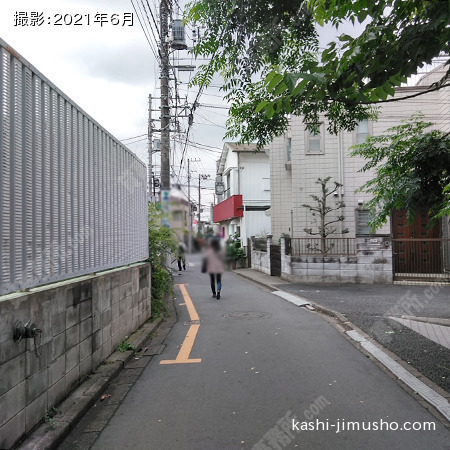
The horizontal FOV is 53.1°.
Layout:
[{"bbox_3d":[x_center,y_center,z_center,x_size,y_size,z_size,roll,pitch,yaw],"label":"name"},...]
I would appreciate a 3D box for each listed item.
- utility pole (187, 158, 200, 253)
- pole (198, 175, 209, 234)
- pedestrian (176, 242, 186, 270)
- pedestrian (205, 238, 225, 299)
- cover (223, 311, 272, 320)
[{"bbox_3d":[-3.914,-2.299,56.000,1.700,11.900,0.500,0,-2,0],"label":"utility pole"},{"bbox_3d":[-3.244,-1.886,68.000,1.500,11.500,0.500,0,-2,0],"label":"pole"},{"bbox_3d":[-2.297,1.679,23.800,0.530,1.520,0.450,0,-2,-6],"label":"pedestrian"},{"bbox_3d":[-0.276,1.149,11.850,0.520,1.600,0.420,0,-2,-2],"label":"pedestrian"},{"bbox_3d":[0.457,1.837,9.150,1.000,0.050,1.000,0,-2,0],"label":"cover"}]

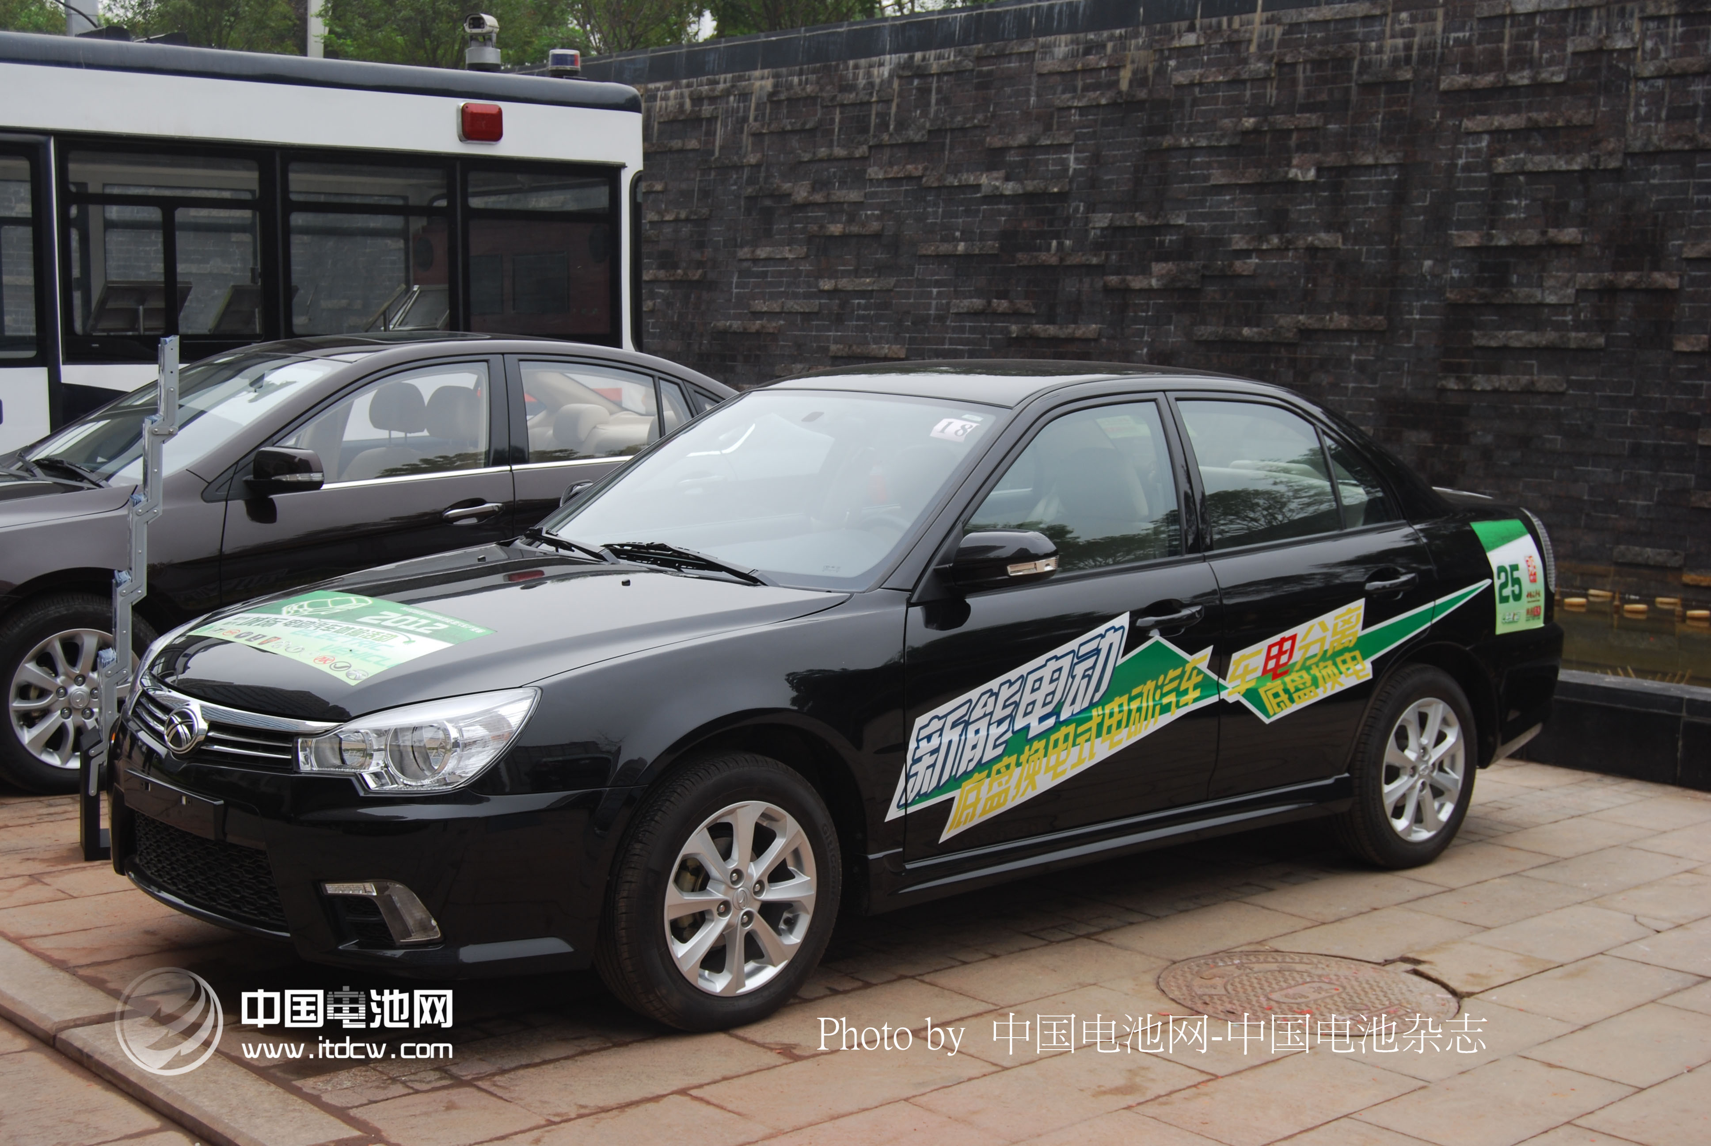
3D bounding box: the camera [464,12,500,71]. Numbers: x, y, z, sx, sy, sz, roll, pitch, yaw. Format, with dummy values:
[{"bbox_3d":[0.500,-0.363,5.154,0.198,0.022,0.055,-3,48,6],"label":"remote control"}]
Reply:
[{"bbox_3d":[-2.164,-3.078,12.700,0.190,0.335,0.250,3,7,16],"label":"camera"}]

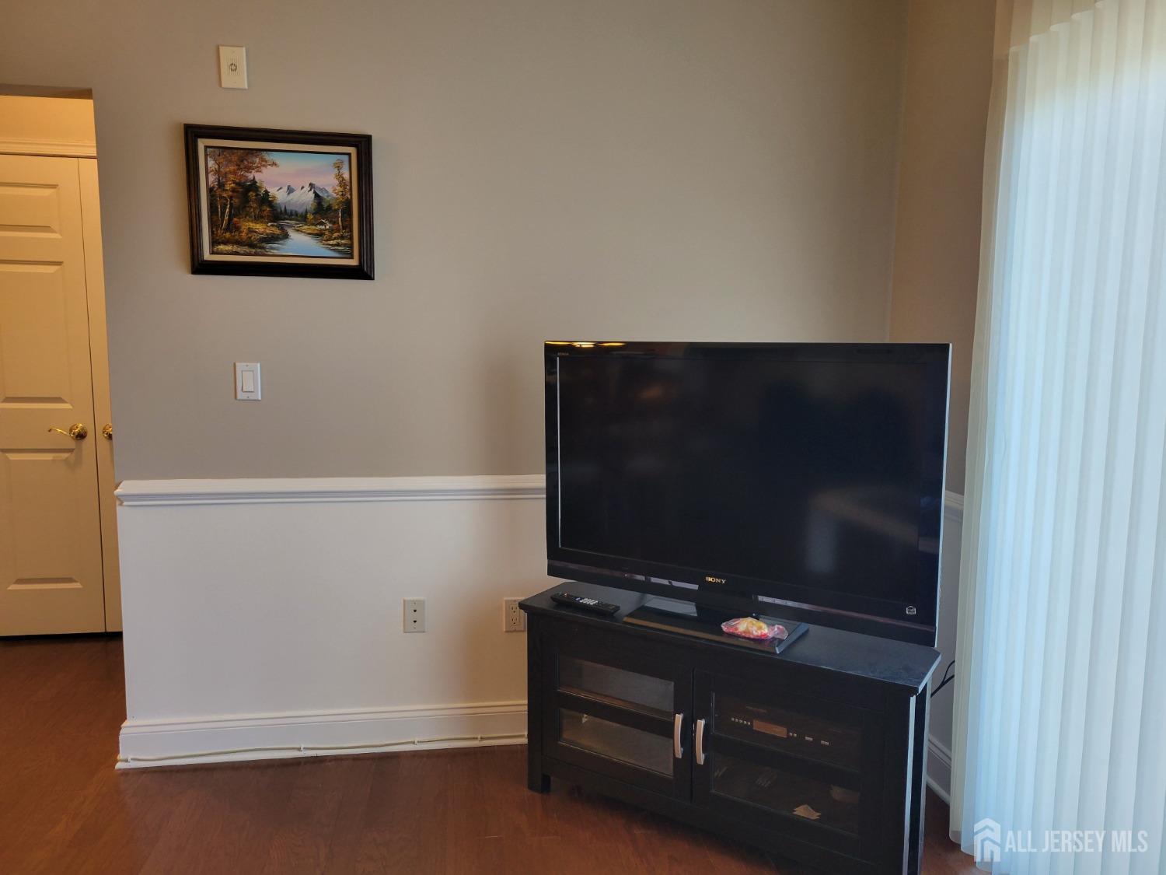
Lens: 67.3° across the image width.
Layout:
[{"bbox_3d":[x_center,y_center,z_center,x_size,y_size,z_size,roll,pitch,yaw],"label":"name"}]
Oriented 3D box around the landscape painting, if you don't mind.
[{"bbox_3d":[-0.887,-0.686,2.592,0.527,0.424,0.040,0,8,-9],"label":"landscape painting"}]

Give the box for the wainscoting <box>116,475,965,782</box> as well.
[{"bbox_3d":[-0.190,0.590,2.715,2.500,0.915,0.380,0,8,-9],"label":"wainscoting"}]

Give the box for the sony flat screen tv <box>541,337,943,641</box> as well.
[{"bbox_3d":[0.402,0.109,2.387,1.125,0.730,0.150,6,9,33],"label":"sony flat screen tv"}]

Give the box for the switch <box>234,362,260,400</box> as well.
[{"bbox_3d":[-1.016,-0.169,2.659,0.071,0.115,0.011,0,8,-9],"label":"switch"}]

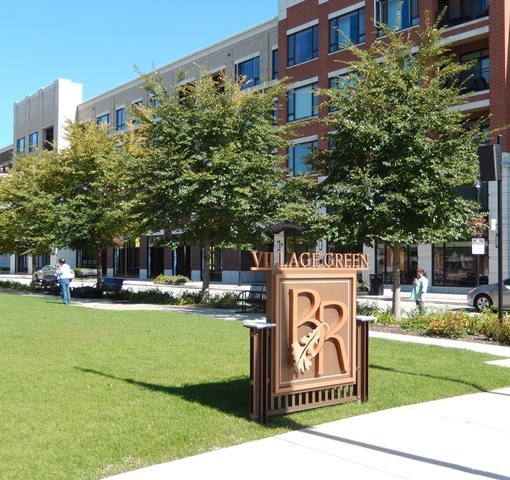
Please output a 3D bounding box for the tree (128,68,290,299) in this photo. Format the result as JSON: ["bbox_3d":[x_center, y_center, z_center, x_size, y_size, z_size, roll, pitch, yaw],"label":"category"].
[{"bbox_3d":[-1.768,-2.061,25.661,6.000,8.968,6.300,0,-1,0],"label":"tree"}]

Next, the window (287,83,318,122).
[{"bbox_3d":[2.824,-8.017,39.039,0.200,1.870,2.710,1,-2,-39],"label":"window"}]

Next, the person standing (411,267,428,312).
[{"bbox_3d":[5.070,1.630,20.500,0.420,1.550,0.500,1,-1,-21],"label":"person standing"}]

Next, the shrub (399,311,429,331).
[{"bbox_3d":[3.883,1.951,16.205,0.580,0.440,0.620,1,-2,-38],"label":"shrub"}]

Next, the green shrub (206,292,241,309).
[{"bbox_3d":[-1.190,2.180,24.400,0.850,0.540,1.000,1,-2,-39],"label":"green shrub"}]

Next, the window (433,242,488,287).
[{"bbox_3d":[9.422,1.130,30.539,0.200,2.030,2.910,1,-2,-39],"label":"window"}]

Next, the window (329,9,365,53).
[{"bbox_3d":[5.043,-11.393,36.345,0.200,1.820,2.680,1,-2,-39],"label":"window"}]

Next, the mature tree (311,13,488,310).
[{"bbox_3d":[4.007,-1.917,18.604,4.800,8.314,4.900,0,-1,0],"label":"mature tree"}]

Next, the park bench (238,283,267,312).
[{"bbox_3d":[0.228,1.844,20.567,0.620,0.880,1.800,1,-2,-38],"label":"park bench"}]

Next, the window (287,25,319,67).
[{"bbox_3d":[2.910,-11.821,40.717,0.150,1.925,2.836,1,-2,-38],"label":"window"}]

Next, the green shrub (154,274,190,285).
[{"bbox_3d":[-5.601,2.647,44.667,1.300,0.640,2.400,1,-2,-38],"label":"green shrub"}]

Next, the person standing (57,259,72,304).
[{"bbox_3d":[-7.200,1.570,25.150,0.480,1.750,0.560,-1,-1,37],"label":"person standing"}]

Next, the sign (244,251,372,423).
[{"bbox_3d":[0.669,1.017,7.482,1.780,1.770,0.280,1,-2,-38],"label":"sign"}]

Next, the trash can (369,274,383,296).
[{"bbox_3d":[5.400,1.950,29.600,0.600,0.940,0.600,1,-2,-39],"label":"trash can"}]

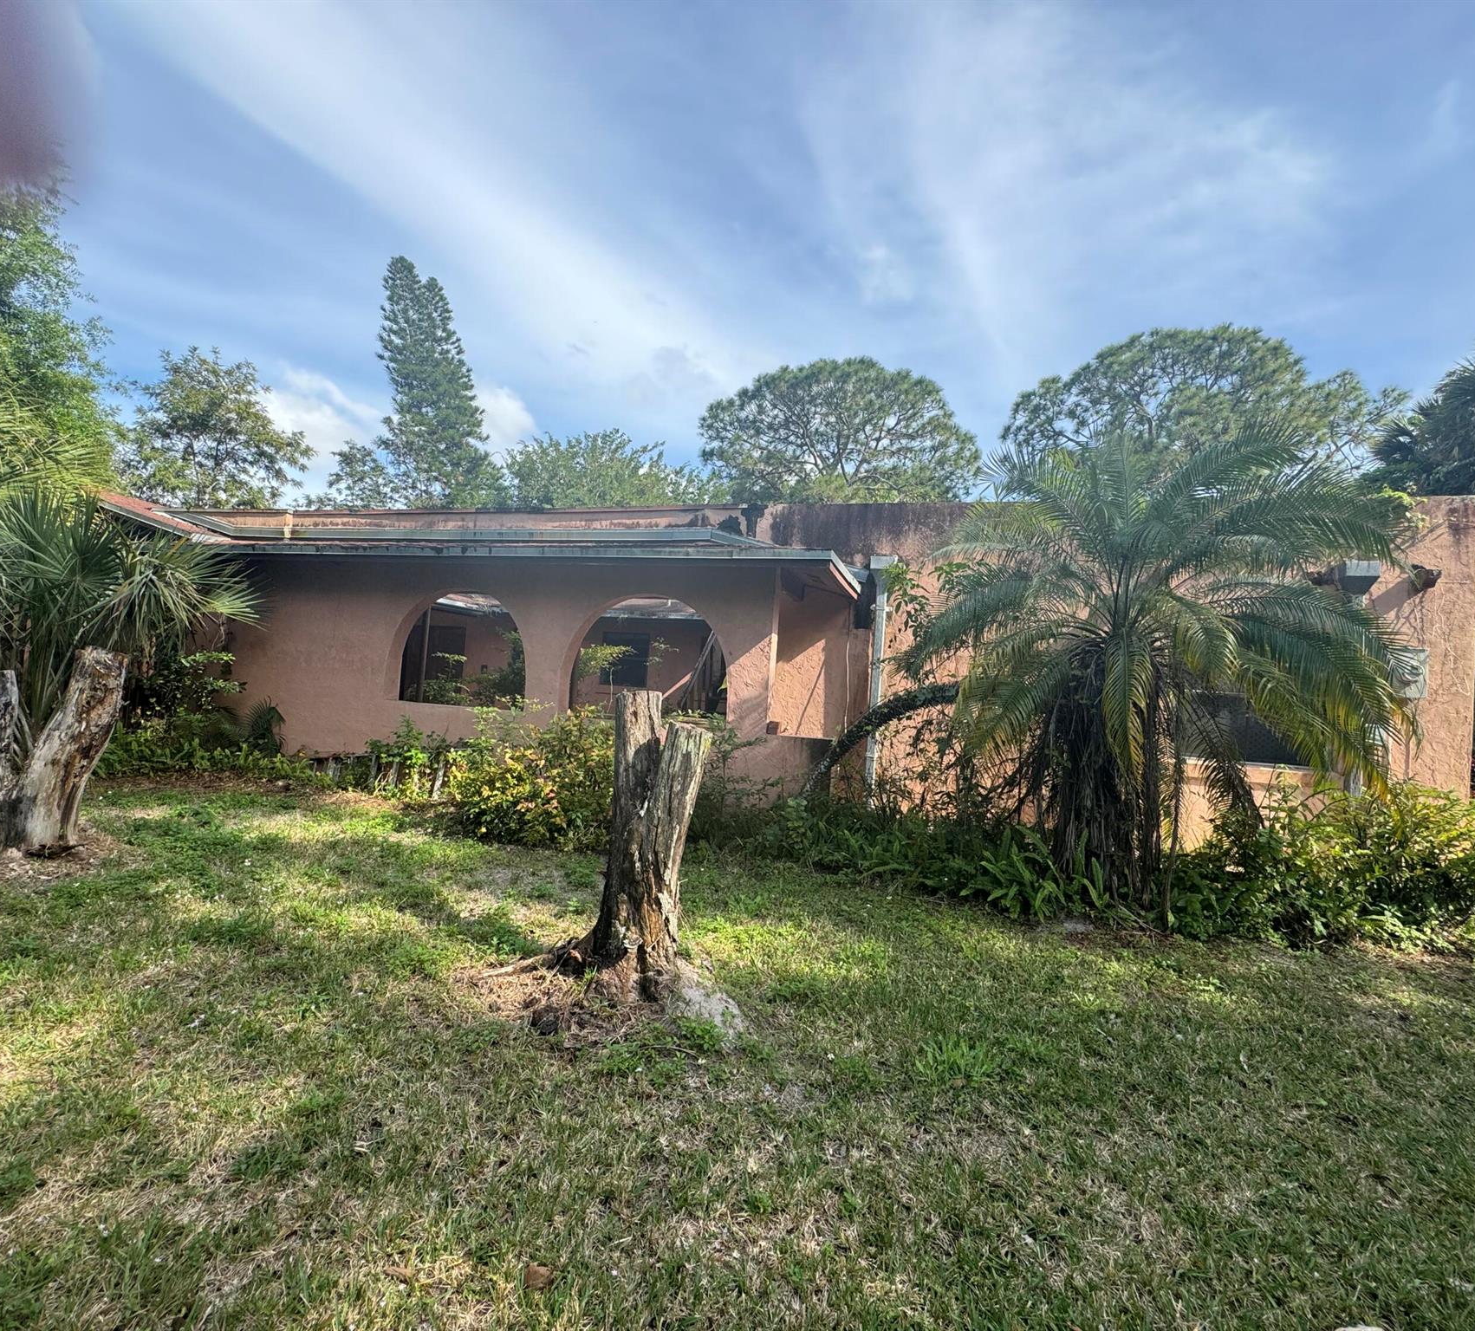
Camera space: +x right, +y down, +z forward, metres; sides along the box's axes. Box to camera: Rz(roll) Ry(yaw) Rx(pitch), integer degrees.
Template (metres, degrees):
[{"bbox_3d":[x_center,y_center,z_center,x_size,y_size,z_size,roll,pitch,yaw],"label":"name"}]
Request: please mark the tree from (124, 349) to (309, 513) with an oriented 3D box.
[{"bbox_3d":[-14.648,-4.183,20.031,5.600,9.390,5.300,3,1,0],"label":"tree"}]

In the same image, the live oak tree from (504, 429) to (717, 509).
[{"bbox_3d":[-4.238,-3.297,23.038,7.000,8.580,6.800,3,1,0],"label":"live oak tree"}]

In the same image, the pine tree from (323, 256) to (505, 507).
[{"bbox_3d":[-14.133,-8.662,31.046,6.800,18.110,6.300,3,1,0],"label":"pine tree"}]

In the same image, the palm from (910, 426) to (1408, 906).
[{"bbox_3d":[2.848,0.000,4.850,3.150,3.160,2.800,3,1,0],"label":"palm"}]

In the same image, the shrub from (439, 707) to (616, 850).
[{"bbox_3d":[-1.710,0.843,5.799,1.450,1.000,1.200,3,1,0],"label":"shrub"}]

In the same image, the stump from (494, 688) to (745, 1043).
[{"bbox_3d":[-0.504,0.772,3.129,0.980,1.330,0.780,3,1,0],"label":"stump"}]

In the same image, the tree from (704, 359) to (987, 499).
[{"bbox_3d":[4.163,-6.047,31.052,12.000,14.710,11.500,3,1,0],"label":"tree"}]

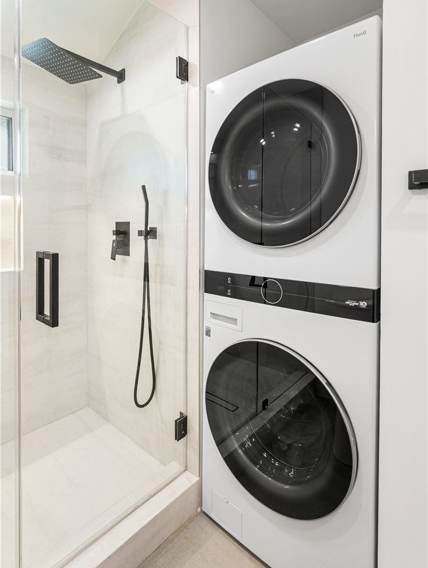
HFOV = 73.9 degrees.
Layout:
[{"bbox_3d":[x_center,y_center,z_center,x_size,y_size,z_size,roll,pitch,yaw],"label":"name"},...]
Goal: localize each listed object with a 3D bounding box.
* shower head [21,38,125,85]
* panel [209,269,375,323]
[{"bbox_3d":[-0.710,-1.152,1.464,0.497,0.107,0.305,-6,10,-43],"label":"shower head"},{"bbox_3d":[0.232,0.026,1.059,0.680,0.098,0.050,8,10,40],"label":"panel"}]

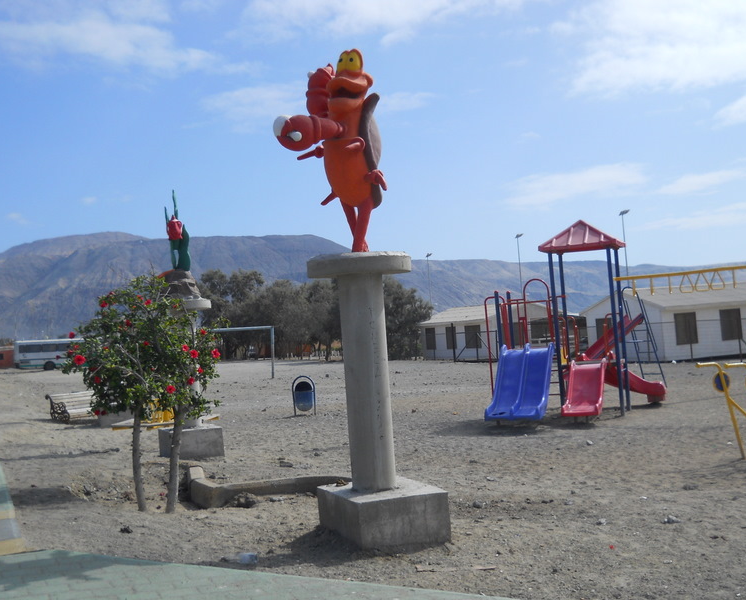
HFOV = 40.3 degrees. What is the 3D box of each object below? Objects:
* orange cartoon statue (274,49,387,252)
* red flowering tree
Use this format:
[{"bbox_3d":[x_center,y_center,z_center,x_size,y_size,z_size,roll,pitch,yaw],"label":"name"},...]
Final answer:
[{"bbox_3d":[-0.410,-1.266,8.546,1.000,1.734,0.800,-2,-3,-33],"label":"orange cartoon statue"},{"bbox_3d":[-2.444,0.966,10.587,1.650,2.472,1.550,-4,-2,0],"label":"red flowering tree"}]

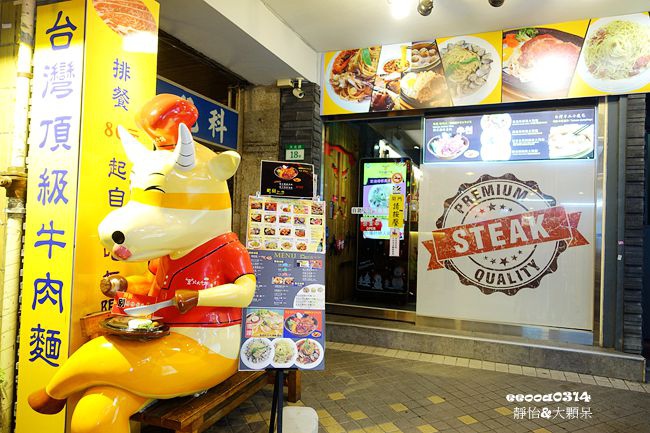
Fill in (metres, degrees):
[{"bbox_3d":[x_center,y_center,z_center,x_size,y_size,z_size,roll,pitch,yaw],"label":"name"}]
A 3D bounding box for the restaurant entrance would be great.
[{"bbox_3d":[1.260,0.015,4.445,2.744,2.266,0.200,1,-2,21],"label":"restaurant entrance"}]

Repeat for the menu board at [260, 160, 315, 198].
[{"bbox_3d":[-0.207,-0.203,2.420,0.300,0.205,0.020,3,-12,-9],"label":"menu board"}]

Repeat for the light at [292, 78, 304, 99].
[{"bbox_3d":[-0.281,-1.360,4.602,0.090,0.210,0.140,3,-2,-30],"label":"light"}]

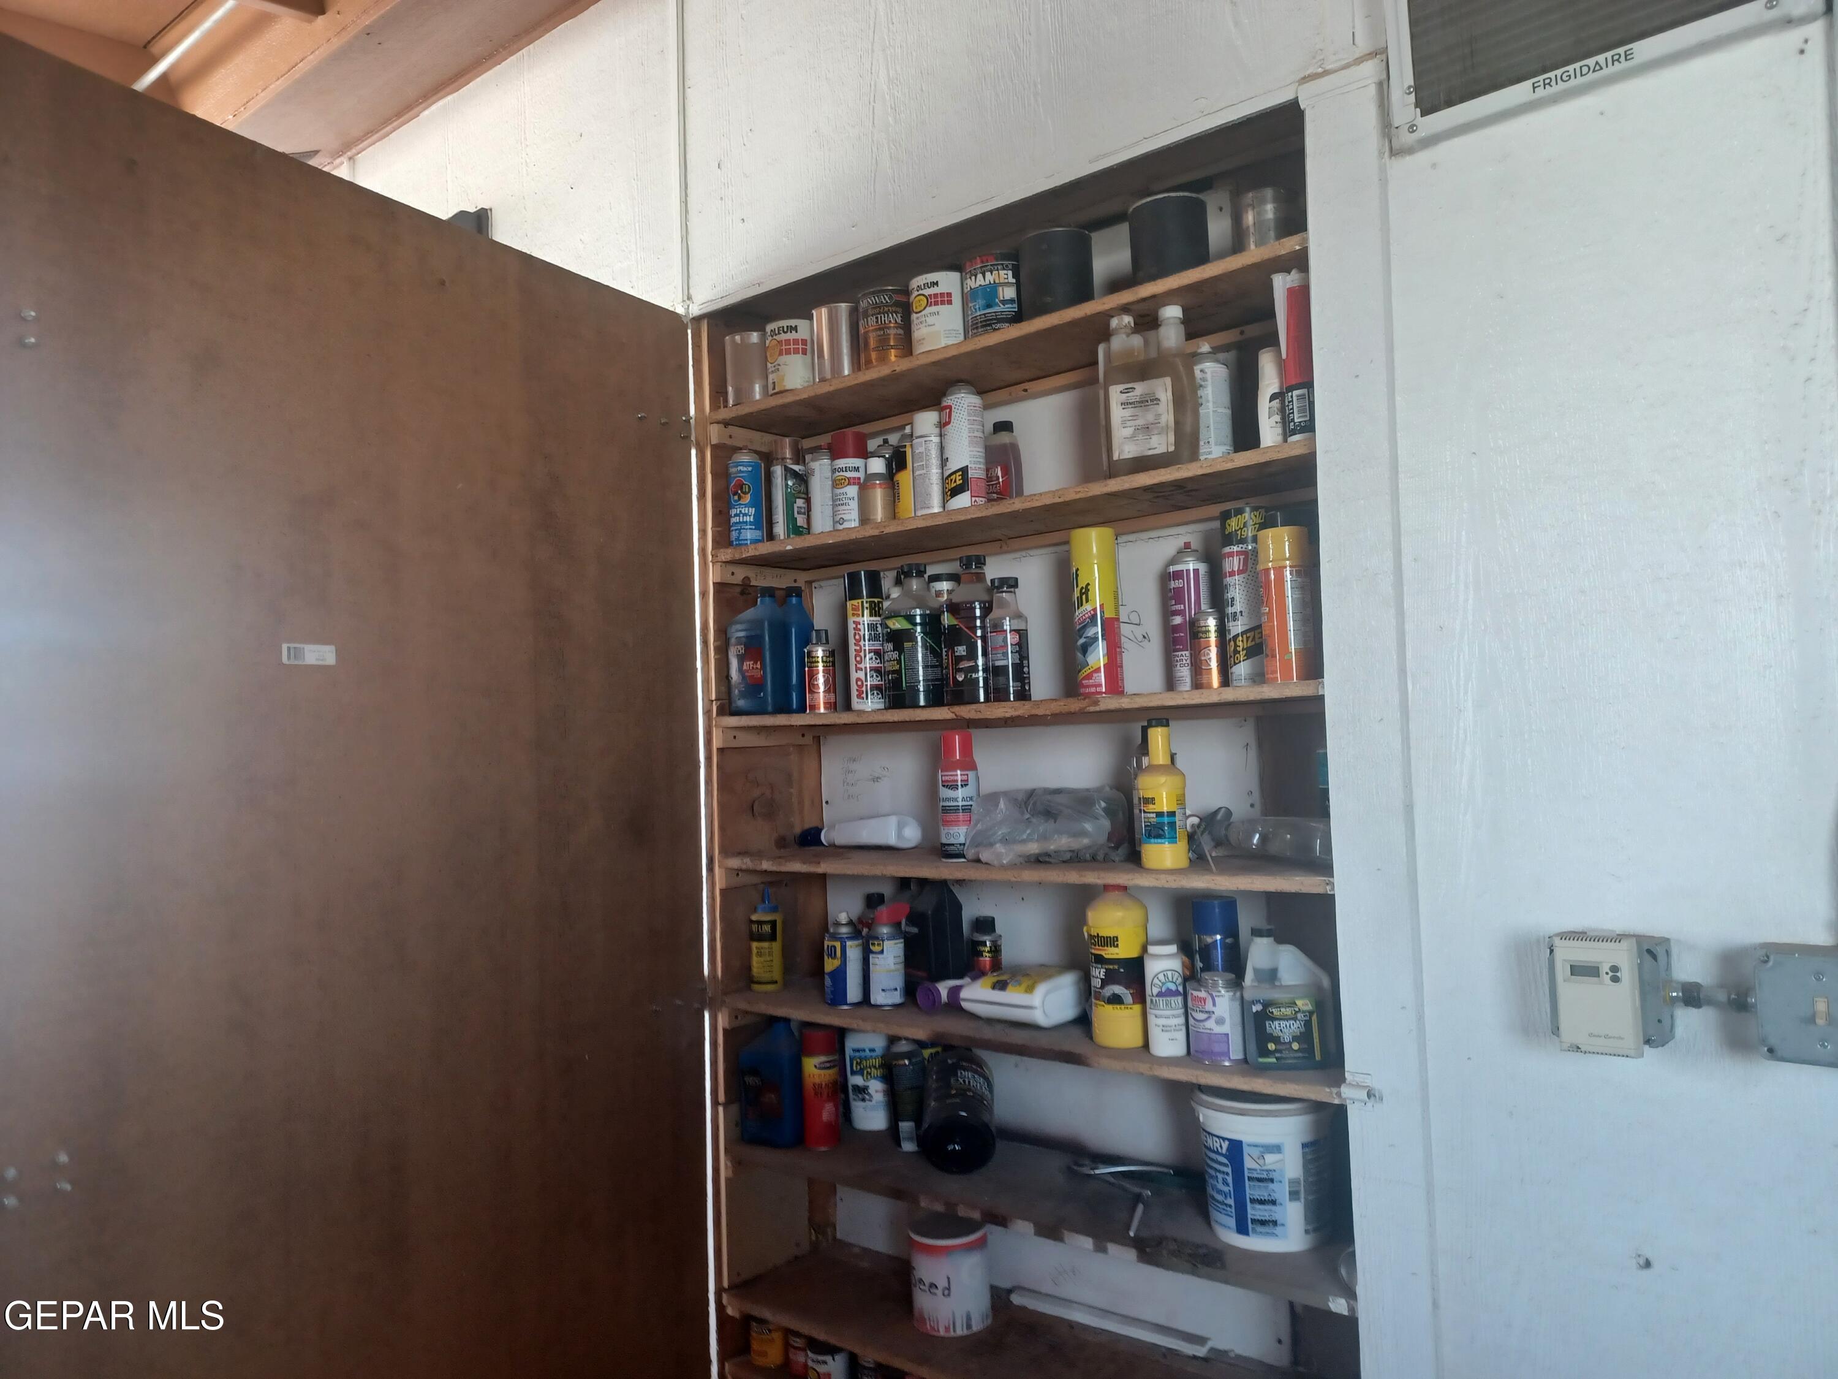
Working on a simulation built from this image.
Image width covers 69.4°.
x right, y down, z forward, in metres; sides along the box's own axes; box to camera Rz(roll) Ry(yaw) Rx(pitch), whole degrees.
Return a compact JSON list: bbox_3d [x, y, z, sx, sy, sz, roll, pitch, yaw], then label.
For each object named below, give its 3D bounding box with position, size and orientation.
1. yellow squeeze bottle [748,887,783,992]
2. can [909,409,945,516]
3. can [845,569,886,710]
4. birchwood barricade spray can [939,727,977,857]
[{"bbox_3d":[-0.290,0.473,2.515,0.062,0.189,0.062,-2,-3,0],"label":"yellow squeeze bottle"},{"bbox_3d":[0.018,-0.379,2.261,0.052,0.184,0.052,-2,-3,0],"label":"can"},{"bbox_3d":[-0.091,-0.082,2.280,0.065,0.241,0.065,-2,-3,0],"label":"can"},{"bbox_3d":[0.066,0.174,2.129,0.060,0.210,0.060,-2,-4,0],"label":"birchwood barricade spray can"}]

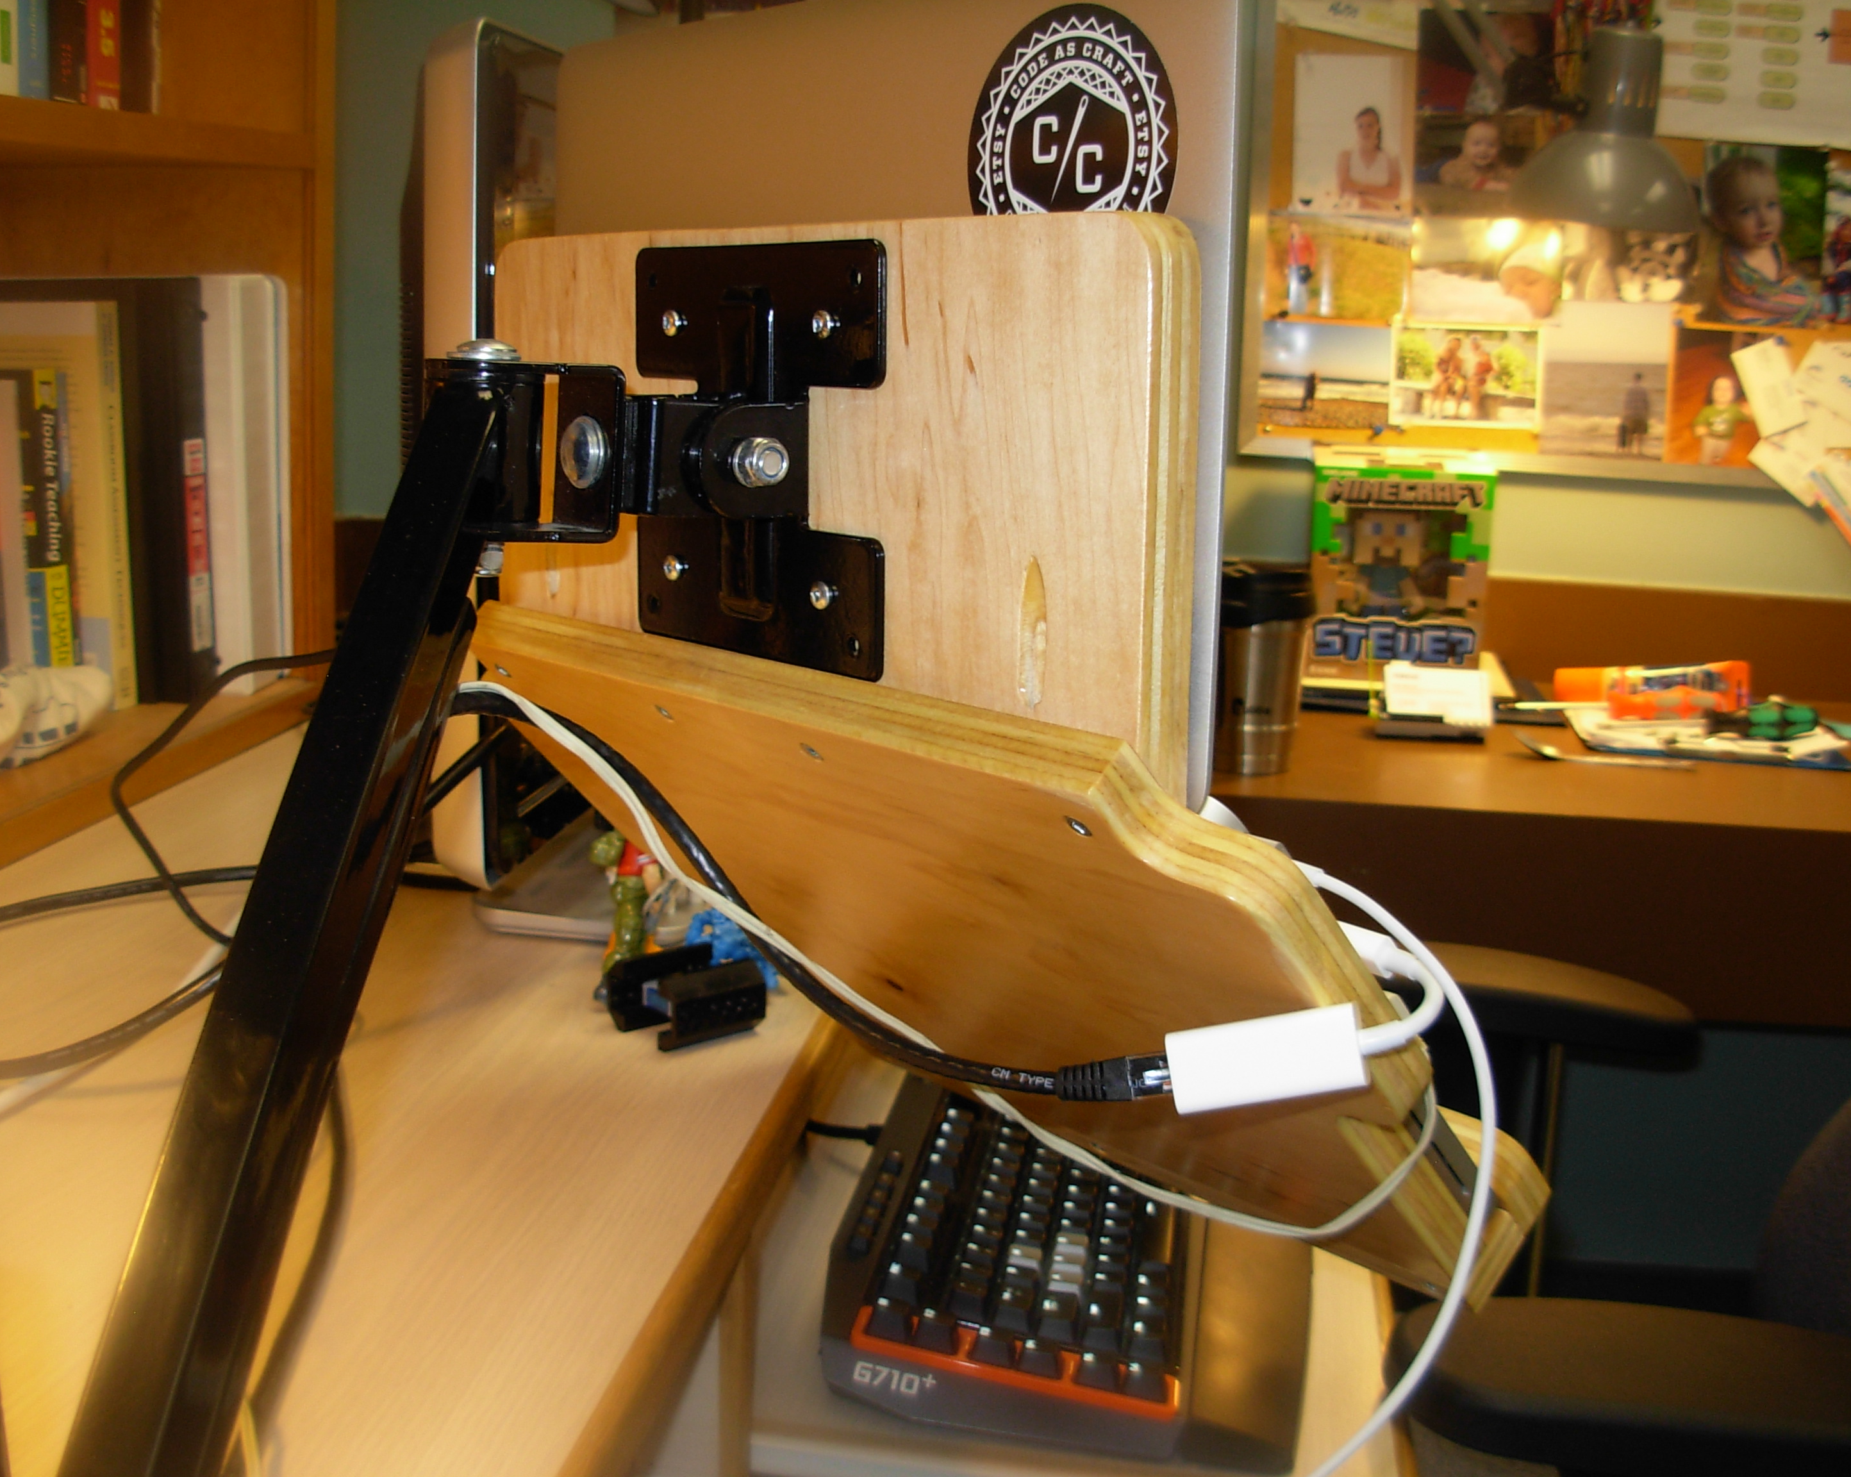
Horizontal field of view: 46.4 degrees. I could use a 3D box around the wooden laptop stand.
[{"bbox_3d":[0.011,-0.004,0.690,0.181,0.315,0.375,-8,16,-40],"label":"wooden laptop stand"}]

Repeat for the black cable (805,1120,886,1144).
[{"bbox_3d":[-0.041,0.198,1.078,0.044,0.012,0.011,5,13,8],"label":"black cable"}]

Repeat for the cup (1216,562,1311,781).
[{"bbox_3d":[0.271,-0.057,1.756,0.087,0.168,0.087,5,13,9],"label":"cup"}]

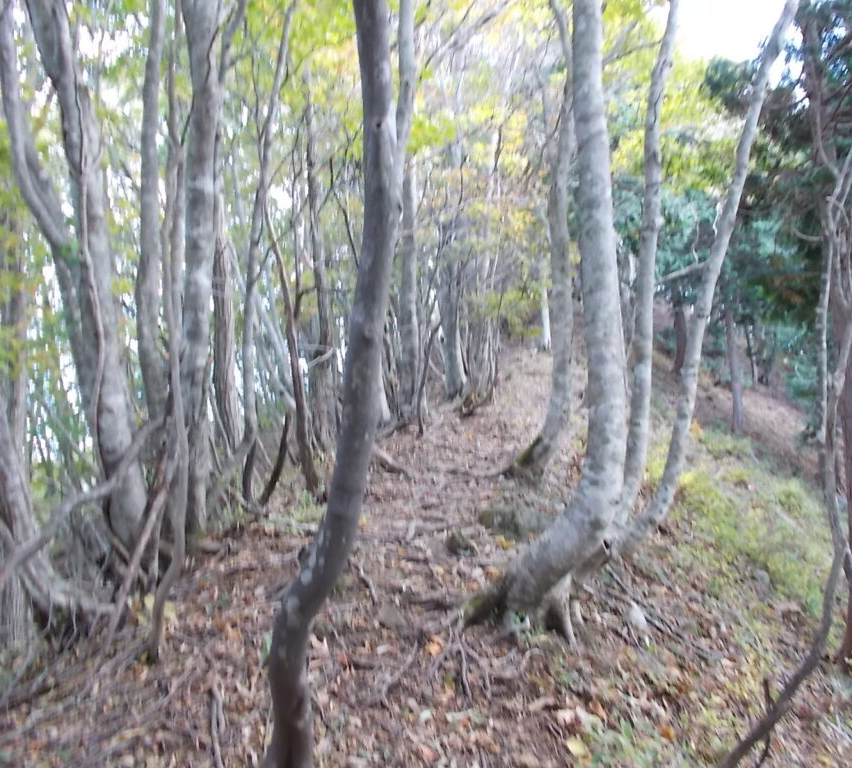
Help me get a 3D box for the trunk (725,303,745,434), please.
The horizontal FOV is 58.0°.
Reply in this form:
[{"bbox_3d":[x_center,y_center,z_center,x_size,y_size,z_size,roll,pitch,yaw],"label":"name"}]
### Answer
[{"bbox_3d":[6.831,-0.356,17.129,0.265,2.957,0.265,-3,-5,22],"label":"trunk"}]

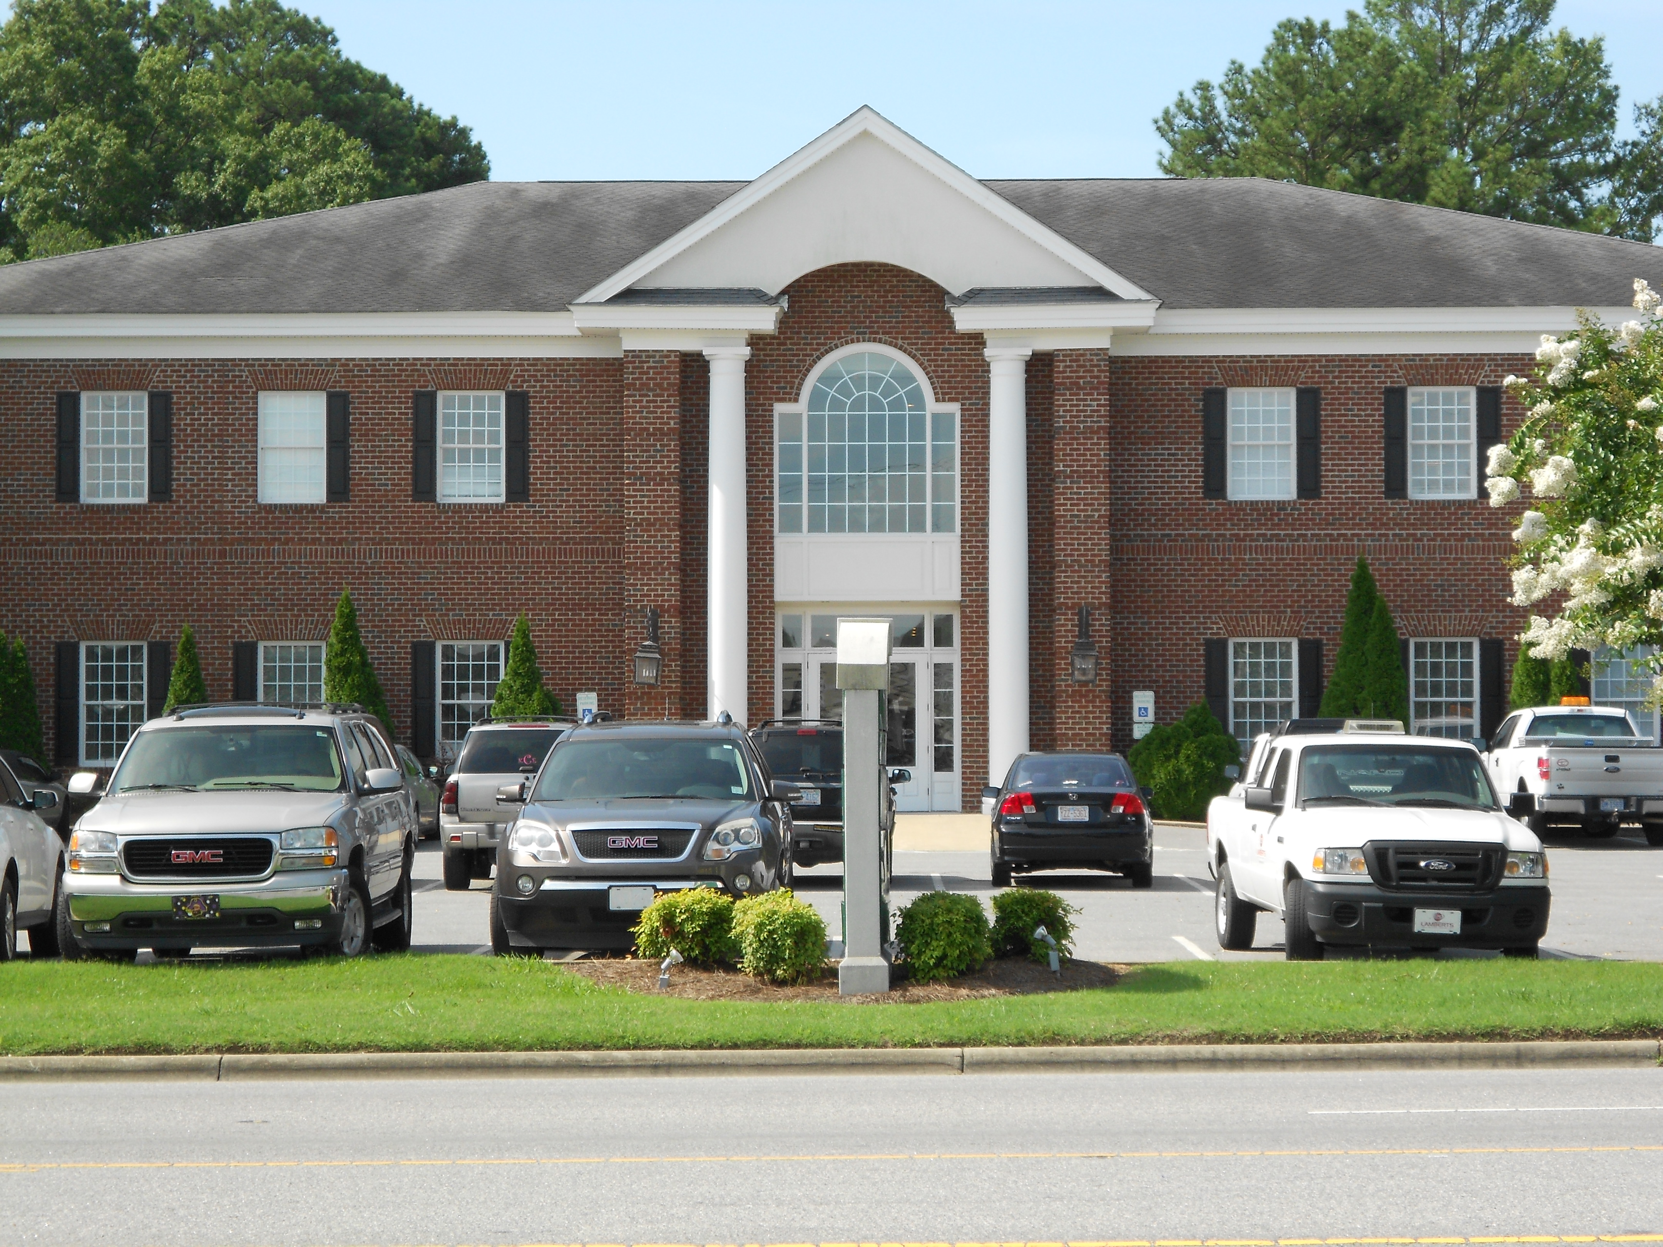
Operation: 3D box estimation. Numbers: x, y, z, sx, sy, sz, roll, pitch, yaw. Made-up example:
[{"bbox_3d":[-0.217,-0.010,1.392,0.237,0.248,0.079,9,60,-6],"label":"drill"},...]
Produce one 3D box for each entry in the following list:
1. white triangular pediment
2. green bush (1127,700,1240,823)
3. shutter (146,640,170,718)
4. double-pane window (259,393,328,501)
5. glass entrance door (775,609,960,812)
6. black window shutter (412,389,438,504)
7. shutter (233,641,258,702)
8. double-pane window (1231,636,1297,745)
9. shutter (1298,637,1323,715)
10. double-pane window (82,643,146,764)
[{"bbox_3d":[0.490,-6.185,61.085,8.567,2.901,0.800,0,-1,0],"label":"white triangular pediment"},{"bbox_3d":[5.012,1.947,58.700,1.624,1.772,1.500,0,-2,1],"label":"green bush"},{"bbox_3d":[-10.132,1.219,62.271,0.359,1.901,0.050,0,-2,1],"label":"shutter"},{"bbox_3d":[-8.145,-2.660,62.457,1.040,1.705,0.120,0,-2,1],"label":"double-pane window"},{"bbox_3d":[0.546,1.301,61.993,2.788,3.051,0.150,0,-1,0],"label":"glass entrance door"},{"bbox_3d":[-6.161,-2.677,62.537,0.370,1.685,0.050,0,-2,2],"label":"black window shutter"},{"bbox_3d":[-8.862,1.206,62.477,0.383,1.870,0.050,0,-2,2],"label":"shutter"},{"bbox_3d":[6.492,1.163,62.137,1.053,1.899,0.120,0,-2,1],"label":"double-pane window"},{"bbox_3d":[7.184,1.157,61.860,0.360,1.860,0.050,0,-2,2],"label":"shutter"},{"bbox_3d":[-10.874,1.215,62.564,1.023,1.879,0.120,0,-2,2],"label":"double-pane window"}]

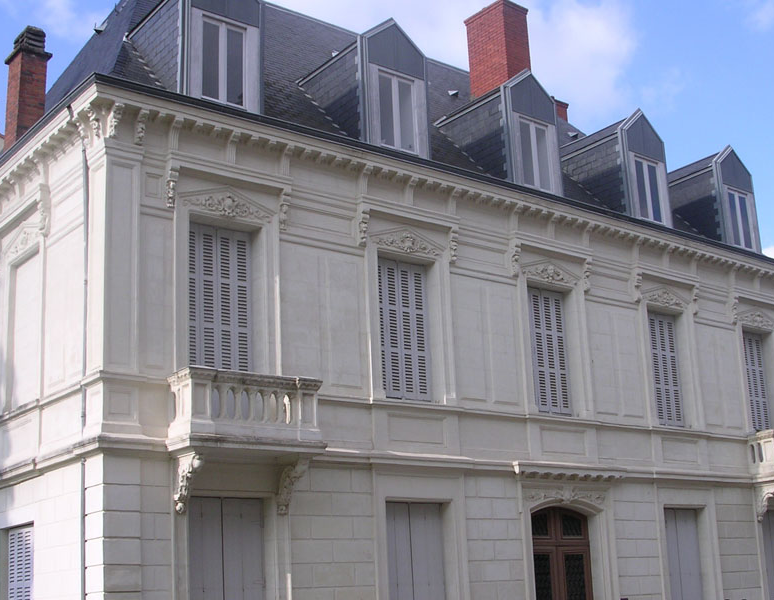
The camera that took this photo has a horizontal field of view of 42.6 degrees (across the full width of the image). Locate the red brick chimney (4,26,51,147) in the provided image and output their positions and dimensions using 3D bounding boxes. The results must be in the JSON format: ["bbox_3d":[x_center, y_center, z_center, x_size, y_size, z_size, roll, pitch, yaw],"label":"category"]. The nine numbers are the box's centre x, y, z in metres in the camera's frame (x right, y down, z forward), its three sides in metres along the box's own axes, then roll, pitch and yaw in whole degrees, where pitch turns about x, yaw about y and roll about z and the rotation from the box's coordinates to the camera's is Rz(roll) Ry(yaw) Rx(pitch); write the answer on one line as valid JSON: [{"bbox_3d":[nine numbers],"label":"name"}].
[{"bbox_3d":[-6.416,-3.644,17.734,0.520,2.270,0.930,10,-19,-37],"label":"red brick chimney"}]

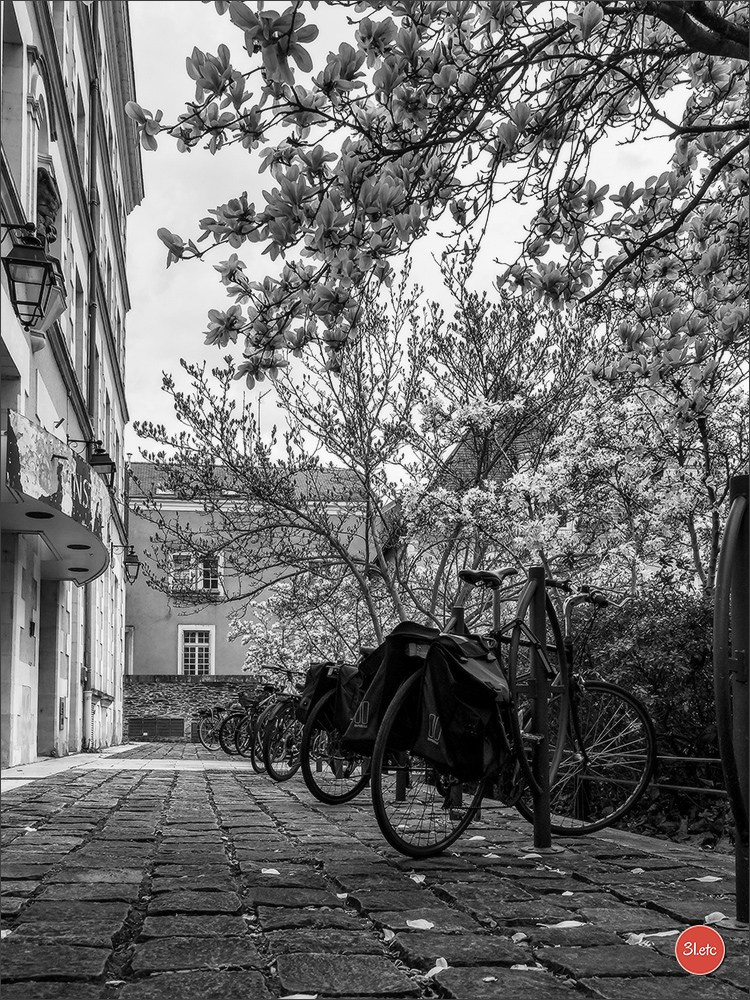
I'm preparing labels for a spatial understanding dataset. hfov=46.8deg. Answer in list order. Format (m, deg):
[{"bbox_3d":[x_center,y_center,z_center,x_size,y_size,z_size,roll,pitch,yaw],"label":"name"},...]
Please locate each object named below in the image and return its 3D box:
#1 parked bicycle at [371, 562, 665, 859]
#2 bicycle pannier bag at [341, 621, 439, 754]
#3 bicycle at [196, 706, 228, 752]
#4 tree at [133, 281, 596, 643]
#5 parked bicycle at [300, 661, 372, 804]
[{"bbox_3d":[0.579,0.851,3.570,0.600,1.120,1.740,-12,-17,43],"label":"parked bicycle"},{"bbox_3d":[0.075,0.724,3.330,0.220,0.480,0.370,-11,-16,42],"label":"bicycle pannier bag"},{"bbox_3d":[-2.649,4.200,16.000,0.550,0.980,1.650,-9,-15,36],"label":"bicycle"},{"bbox_3d":[-0.121,0.306,10.000,5.000,5.500,4.500,0,-12,0],"label":"tree"},{"bbox_3d":[0.146,1.374,5.400,0.580,1.060,1.740,-10,-15,39],"label":"parked bicycle"}]

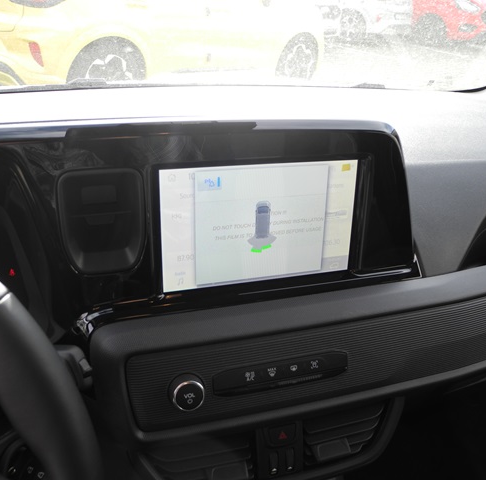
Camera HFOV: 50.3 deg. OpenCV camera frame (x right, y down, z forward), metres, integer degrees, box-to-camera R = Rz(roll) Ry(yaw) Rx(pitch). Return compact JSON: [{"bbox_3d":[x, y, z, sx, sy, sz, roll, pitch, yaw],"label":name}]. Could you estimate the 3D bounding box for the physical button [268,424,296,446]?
[{"bbox_3d":[0.036,0.188,0.504,0.028,0.020,0.008,-6,9,-18],"label":"physical button"}]

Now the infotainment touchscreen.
[{"bbox_3d":[0.015,-0.015,0.449,0.174,0.104,0.012,-6,21,-18],"label":"infotainment touchscreen"}]

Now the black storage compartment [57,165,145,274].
[{"bbox_3d":[-0.112,-0.020,0.413,0.064,0.086,0.039,-5,21,-17],"label":"black storage compartment"}]

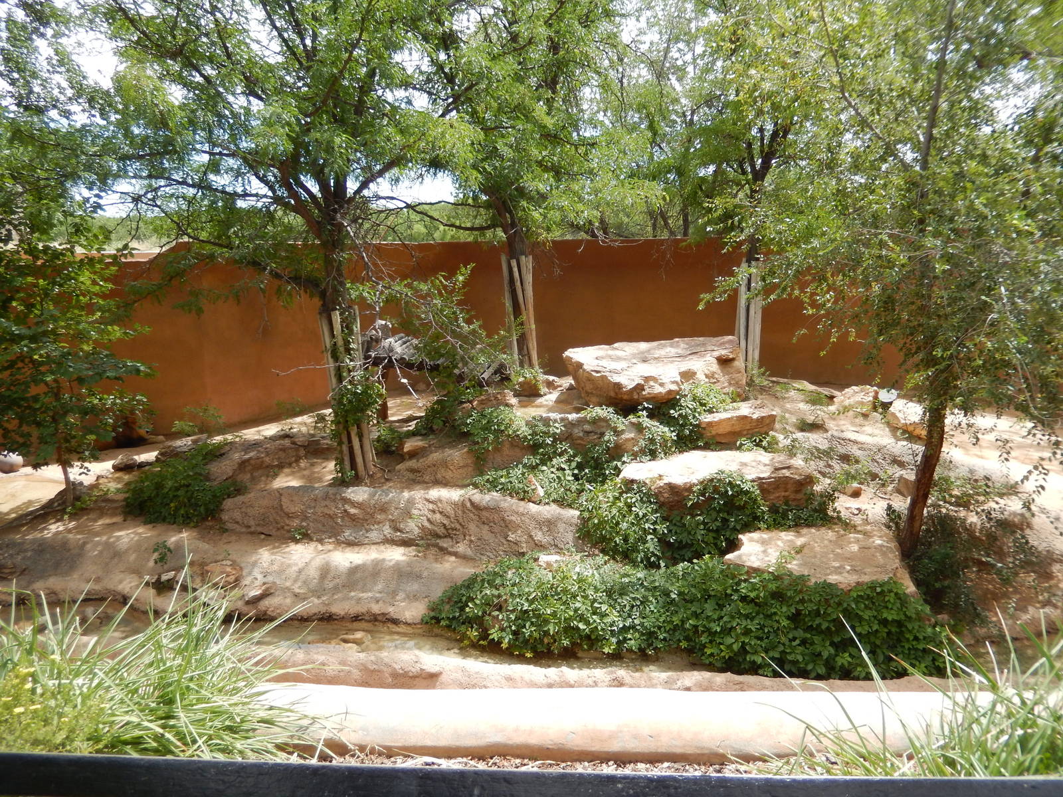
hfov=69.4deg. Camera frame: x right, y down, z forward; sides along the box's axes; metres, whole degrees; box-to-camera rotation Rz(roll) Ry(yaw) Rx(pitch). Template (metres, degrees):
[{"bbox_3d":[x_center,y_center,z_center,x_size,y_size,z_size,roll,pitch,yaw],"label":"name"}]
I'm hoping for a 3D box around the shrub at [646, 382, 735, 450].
[{"bbox_3d":[2.023,0.213,9.893,1.080,0.720,0.700,0,13,0],"label":"shrub"}]

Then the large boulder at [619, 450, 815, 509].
[{"bbox_3d":[2.044,0.911,8.770,2.080,0.460,1.000,0,13,0],"label":"large boulder"}]

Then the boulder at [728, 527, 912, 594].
[{"bbox_3d":[2.734,1.556,7.481,1.680,0.400,1.050,0,13,0],"label":"boulder"}]

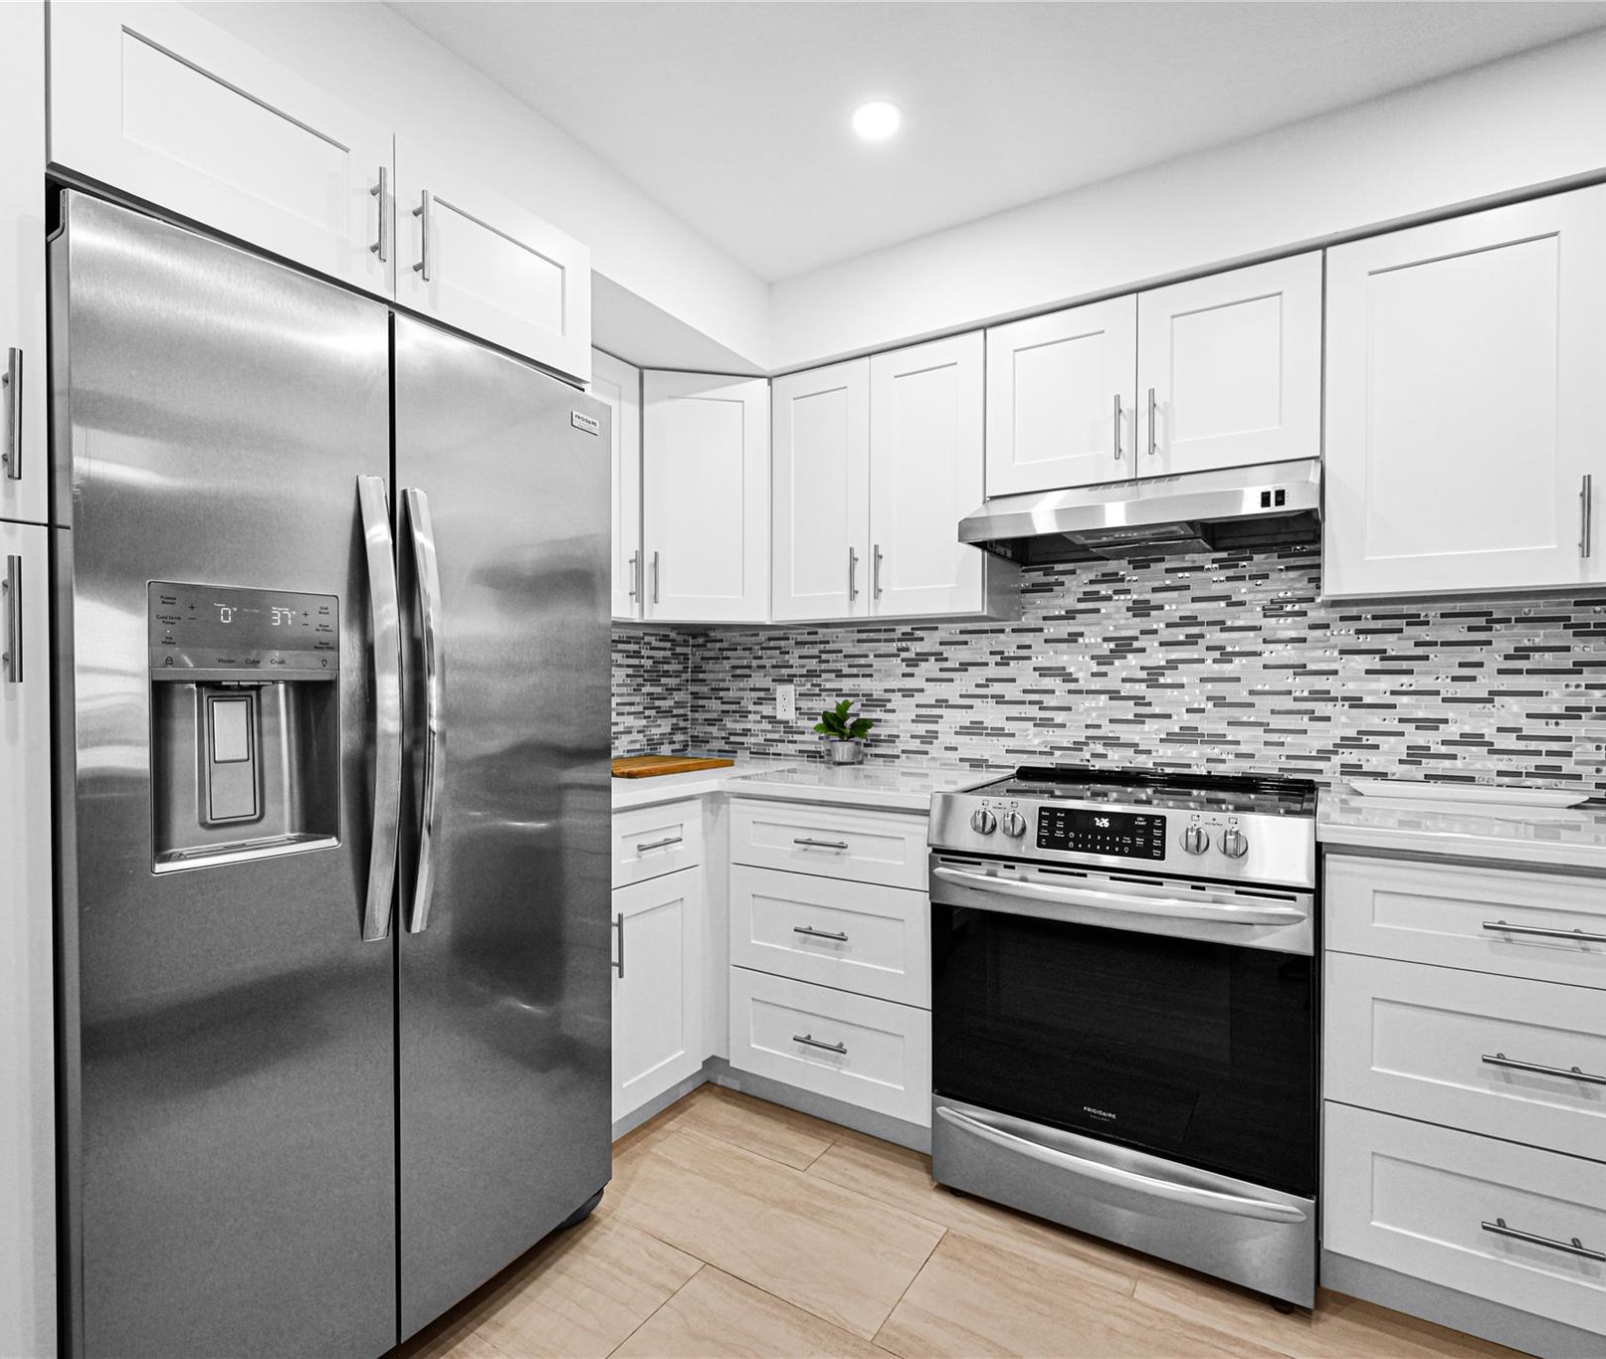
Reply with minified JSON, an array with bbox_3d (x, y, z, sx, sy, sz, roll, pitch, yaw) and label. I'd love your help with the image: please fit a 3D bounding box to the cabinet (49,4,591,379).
[{"bbox_3d":[-0.988,-0.817,1.561,0.632,0.308,0.922,0,1,31],"label":"cabinet"}]

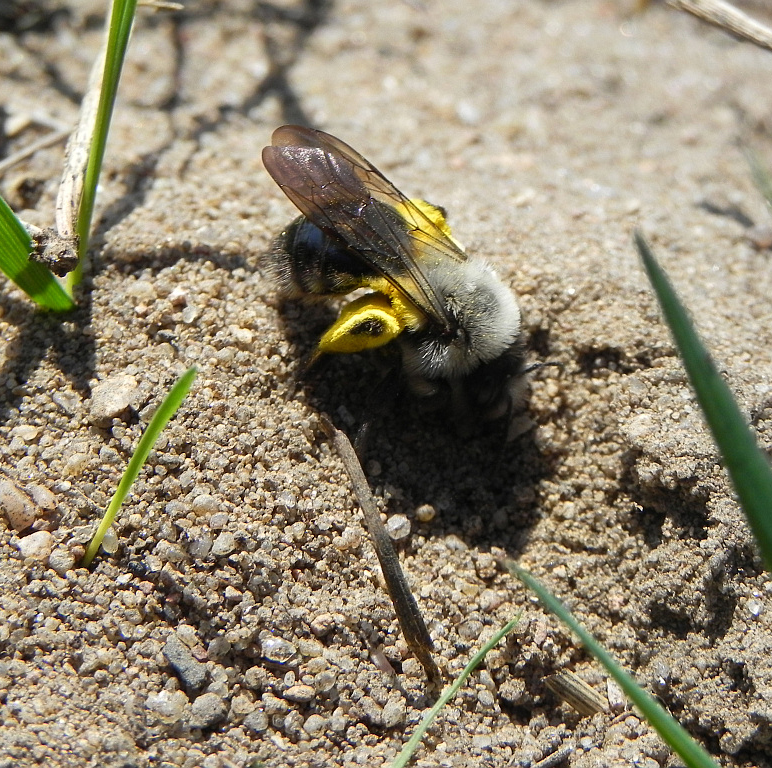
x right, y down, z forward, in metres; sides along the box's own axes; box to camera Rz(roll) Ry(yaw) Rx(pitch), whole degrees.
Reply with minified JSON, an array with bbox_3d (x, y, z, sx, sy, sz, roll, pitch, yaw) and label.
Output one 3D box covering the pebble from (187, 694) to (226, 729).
[{"bbox_3d":[-0.006,0.012,0.110,0.001,0.001,0.001,0,50,0],"label":"pebble"}]

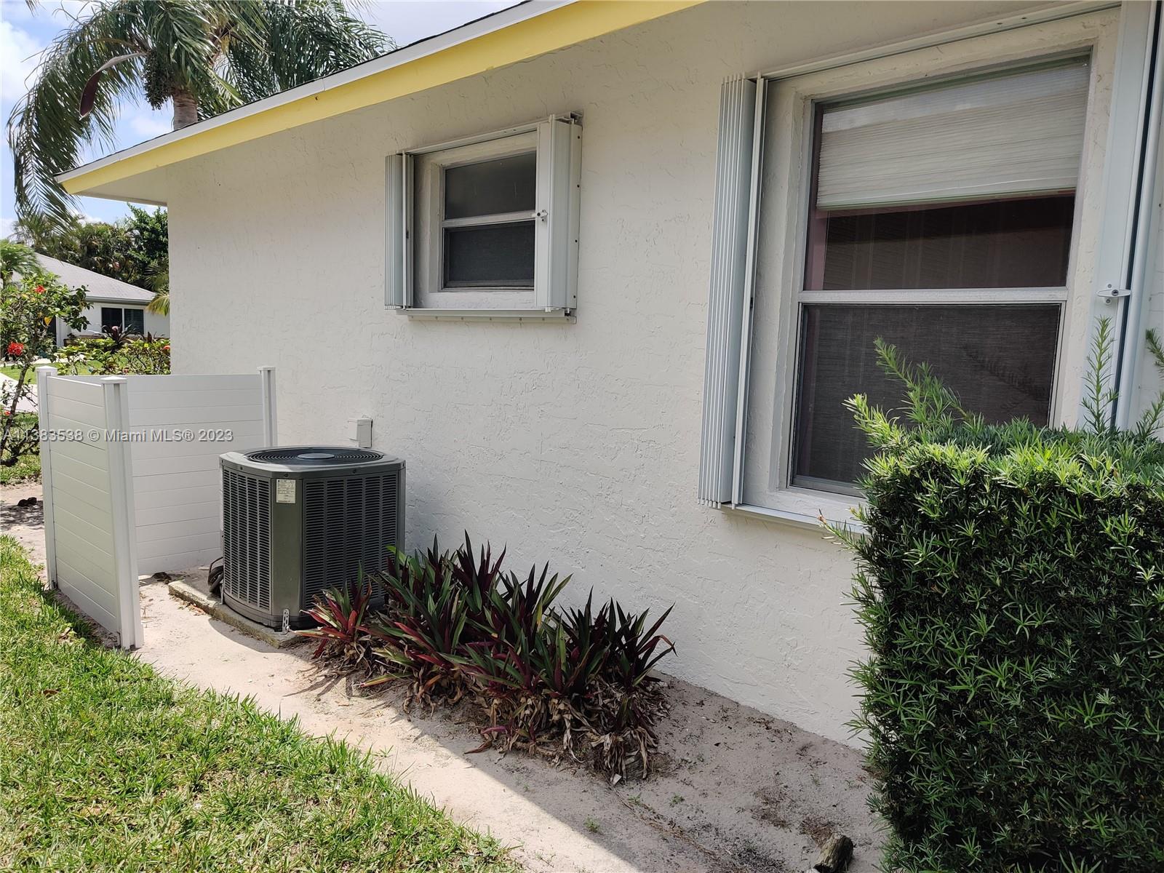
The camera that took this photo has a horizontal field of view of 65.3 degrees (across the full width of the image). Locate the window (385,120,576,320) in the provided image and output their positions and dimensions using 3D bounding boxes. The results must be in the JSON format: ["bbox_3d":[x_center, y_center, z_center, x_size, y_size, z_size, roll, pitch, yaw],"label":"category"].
[{"bbox_3d":[-0.546,-1.063,4.634,0.202,0.861,1.387,-5,10,-43],"label":"window"}]

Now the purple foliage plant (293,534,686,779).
[{"bbox_3d":[-0.348,0.780,3.661,0.780,0.520,1.647,-5,10,-43],"label":"purple foliage plant"}]

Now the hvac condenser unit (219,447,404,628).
[{"bbox_3d":[-1.359,0.467,4.613,0.728,0.722,0.728,-5,10,-43],"label":"hvac condenser unit"}]

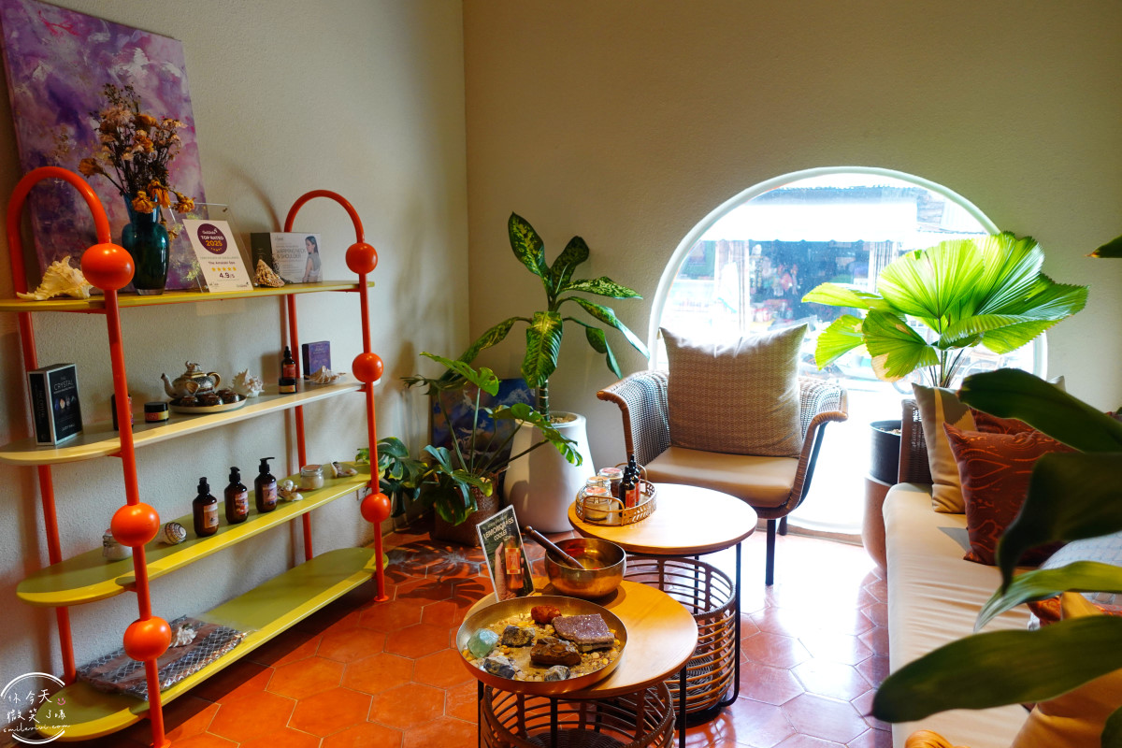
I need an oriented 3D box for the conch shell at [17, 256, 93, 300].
[{"bbox_3d":[-1.175,-0.222,1.740,0.160,0.102,0.105,-3,10,-15],"label":"conch shell"}]

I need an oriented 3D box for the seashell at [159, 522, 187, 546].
[{"bbox_3d":[-1.034,0.424,1.995,0.072,0.052,0.056,2,10,15],"label":"seashell"}]

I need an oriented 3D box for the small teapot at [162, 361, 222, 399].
[{"bbox_3d":[-1.088,0.018,2.200,0.095,0.106,0.158,7,12,38],"label":"small teapot"}]

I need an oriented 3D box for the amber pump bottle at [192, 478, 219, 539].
[{"bbox_3d":[-0.972,0.358,2.032,0.064,0.155,0.064,5,11,27],"label":"amber pump bottle"}]

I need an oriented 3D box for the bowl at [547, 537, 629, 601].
[{"bbox_3d":[0.056,0.437,1.660,0.178,0.083,0.178,0,9,0],"label":"bowl"}]

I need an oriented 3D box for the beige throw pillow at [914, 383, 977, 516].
[{"bbox_3d":[1.330,0.230,2.340,0.460,0.430,0.150,2,-3,10],"label":"beige throw pillow"}]

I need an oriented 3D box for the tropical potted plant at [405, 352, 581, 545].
[{"bbox_3d":[-0.288,0.313,3.138,0.650,0.790,0.560,4,10,25],"label":"tropical potted plant"}]

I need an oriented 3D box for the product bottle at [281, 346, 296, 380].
[{"bbox_3d":[-0.885,-0.020,2.425,0.041,0.128,0.041,-4,10,-25],"label":"product bottle"}]

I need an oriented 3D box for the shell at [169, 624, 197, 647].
[{"bbox_3d":[-1.203,0.820,2.368,0.093,0.052,0.070,-9,12,-40],"label":"shell"}]

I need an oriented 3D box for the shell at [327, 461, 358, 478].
[{"bbox_3d":[-0.779,0.341,2.670,0.100,0.048,0.060,-4,10,-23],"label":"shell"}]

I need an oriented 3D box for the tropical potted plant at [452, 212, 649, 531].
[{"bbox_3d":[-0.047,-0.010,3.259,0.790,1.400,0.660,4,10,25],"label":"tropical potted plant"}]

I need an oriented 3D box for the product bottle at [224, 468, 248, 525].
[{"bbox_3d":[-0.961,0.355,2.210,0.067,0.169,0.066,6,11,32],"label":"product bottle"}]

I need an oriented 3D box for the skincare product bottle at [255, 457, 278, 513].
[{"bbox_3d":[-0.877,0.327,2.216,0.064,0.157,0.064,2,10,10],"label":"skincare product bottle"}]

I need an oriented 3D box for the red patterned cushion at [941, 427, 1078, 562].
[{"bbox_3d":[1.246,0.318,1.909,0.420,0.400,0.150,0,-12,25],"label":"red patterned cushion"}]

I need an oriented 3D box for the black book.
[{"bbox_3d":[-1.184,0.070,1.756,0.041,0.169,0.120,-1,9,-5],"label":"black book"}]

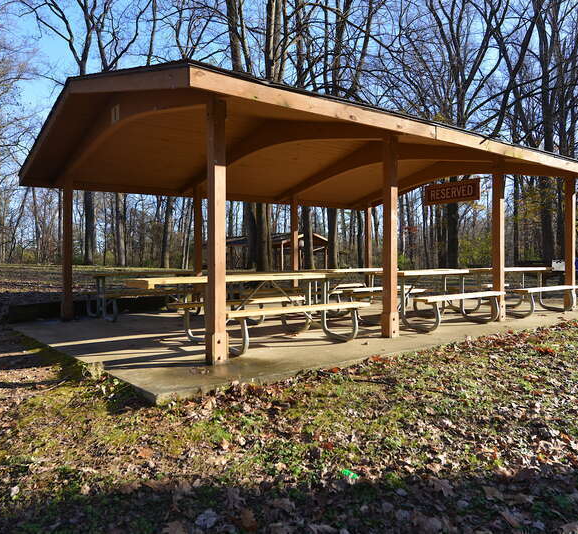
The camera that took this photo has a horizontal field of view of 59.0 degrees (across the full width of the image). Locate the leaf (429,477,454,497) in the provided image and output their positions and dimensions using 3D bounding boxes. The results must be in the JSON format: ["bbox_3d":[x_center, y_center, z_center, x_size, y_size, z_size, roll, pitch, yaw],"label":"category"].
[{"bbox_3d":[0.817,1.177,2.740,0.110,0.030,0.125,3,5,0],"label":"leaf"}]

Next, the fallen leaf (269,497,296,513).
[{"bbox_3d":[-0.032,1.158,2.491,0.125,0.030,0.100,3,5,0],"label":"fallen leaf"}]

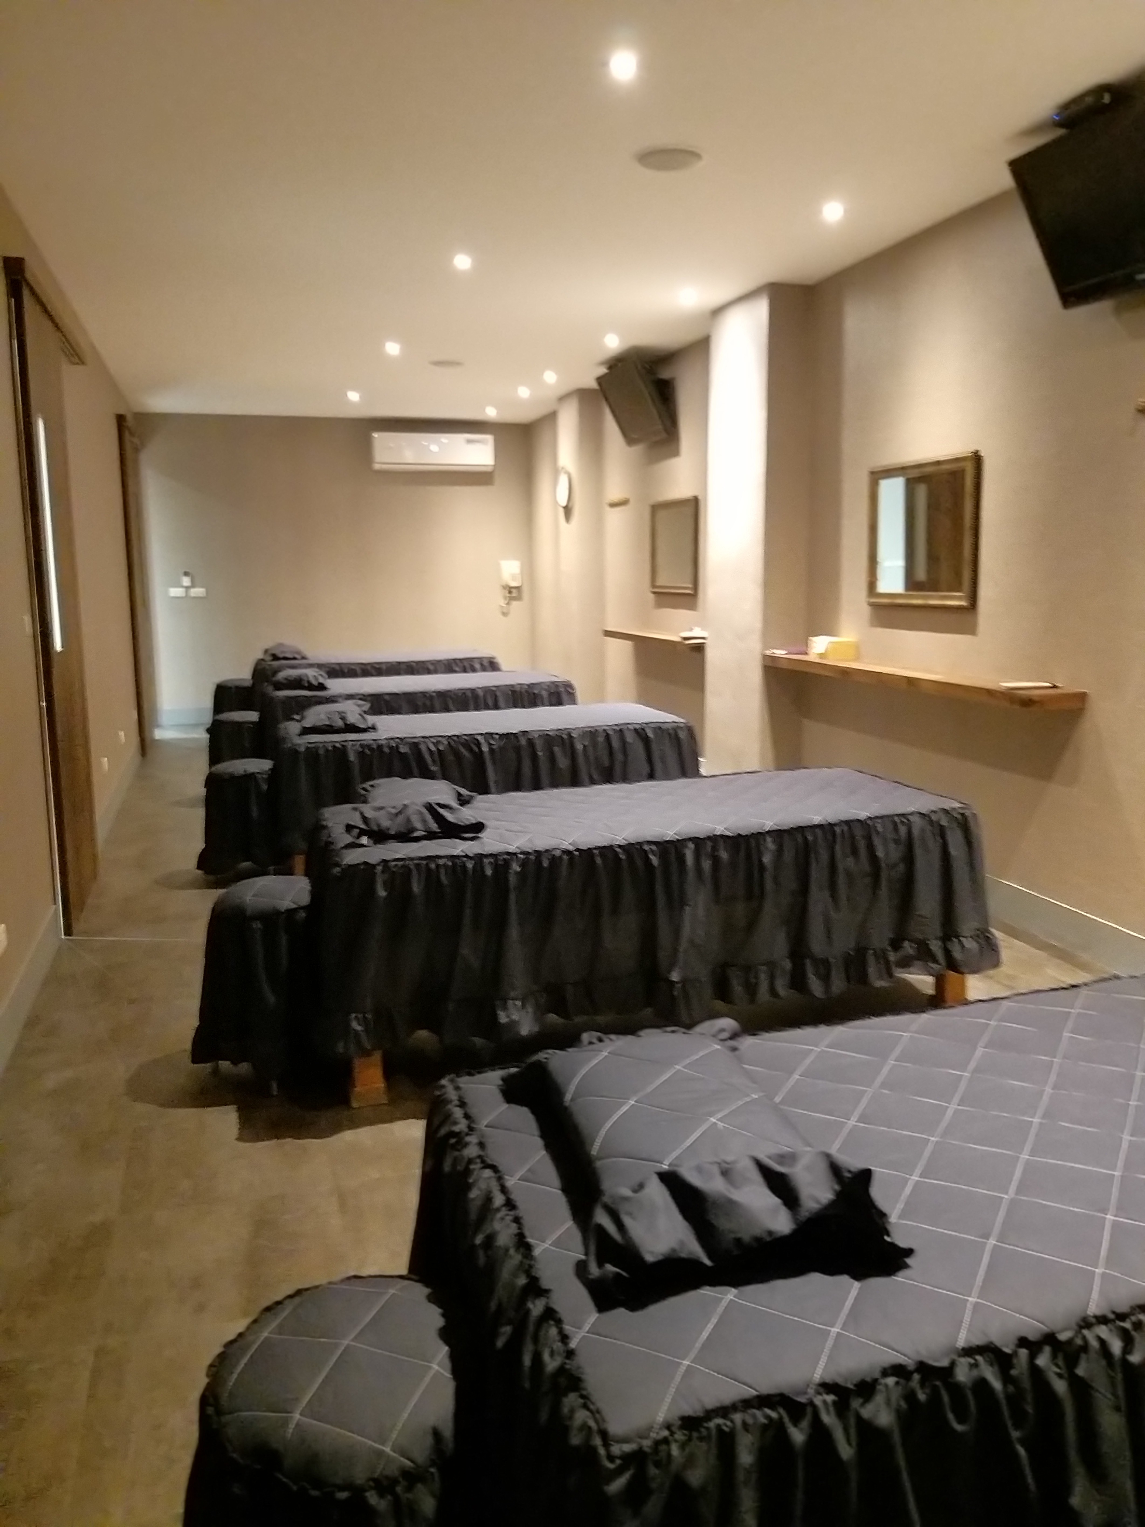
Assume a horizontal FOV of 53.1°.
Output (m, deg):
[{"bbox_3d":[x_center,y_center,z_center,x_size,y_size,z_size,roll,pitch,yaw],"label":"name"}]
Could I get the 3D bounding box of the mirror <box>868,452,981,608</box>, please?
[{"bbox_3d":[1.405,-0.922,4.630,0.042,0.570,0.700,-3,10,-16],"label":"mirror"}]

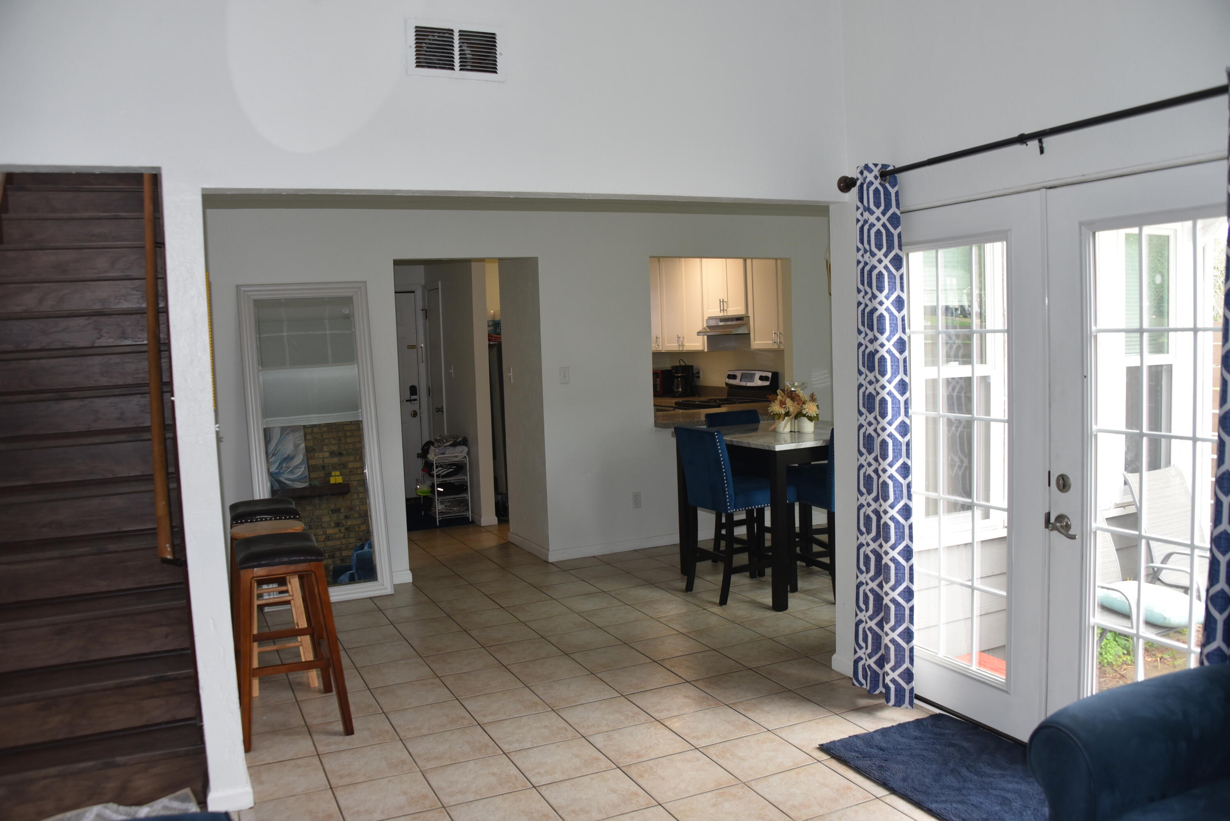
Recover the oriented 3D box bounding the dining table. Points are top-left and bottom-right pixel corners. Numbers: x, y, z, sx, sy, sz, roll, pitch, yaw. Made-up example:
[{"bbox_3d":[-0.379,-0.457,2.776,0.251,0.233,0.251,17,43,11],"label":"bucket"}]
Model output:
[{"bbox_3d":[1.122,0.580,5.797,1.070,0.914,1.070,-4,5,-25],"label":"dining table"}]

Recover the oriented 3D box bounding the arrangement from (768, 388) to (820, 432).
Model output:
[{"bbox_3d":[1.075,0.000,5.719,0.310,0.256,0.190,-2,4,0],"label":"arrangement"}]

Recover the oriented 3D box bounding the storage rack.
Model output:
[{"bbox_3d":[-1.458,0.653,8.246,0.290,0.580,0.530,-4,5,-25],"label":"storage rack"}]

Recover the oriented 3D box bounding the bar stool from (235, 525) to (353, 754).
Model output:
[{"bbox_3d":[-1.319,0.893,3.854,0.400,0.740,0.510,-4,5,-25],"label":"bar stool"}]

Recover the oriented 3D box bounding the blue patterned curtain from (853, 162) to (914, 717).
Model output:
[{"bbox_3d":[1.074,0.102,3.840,0.140,2.130,0.190,-4,5,-30],"label":"blue patterned curtain"}]

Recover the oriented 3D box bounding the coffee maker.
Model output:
[{"bbox_3d":[0.681,-0.304,9.504,0.180,0.330,0.220,2,6,43],"label":"coffee maker"}]

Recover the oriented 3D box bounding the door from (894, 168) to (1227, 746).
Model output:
[{"bbox_3d":[1.491,0.222,3.313,0.060,1.970,1.530,-4,5,-30],"label":"door"}]

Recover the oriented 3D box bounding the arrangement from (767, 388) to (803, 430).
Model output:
[{"bbox_3d":[1.013,0.002,5.722,0.200,0.256,0.180,-2,4,0],"label":"arrangement"}]

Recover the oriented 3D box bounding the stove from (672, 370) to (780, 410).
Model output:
[{"bbox_3d":[0.936,0.249,8.582,0.700,1.176,0.770,-4,5,-25],"label":"stove"}]

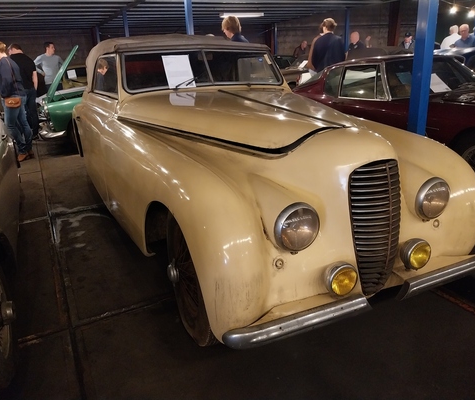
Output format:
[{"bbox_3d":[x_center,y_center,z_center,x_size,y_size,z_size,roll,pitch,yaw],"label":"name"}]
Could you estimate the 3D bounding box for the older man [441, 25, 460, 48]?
[{"bbox_3d":[4.954,-3.243,9.400,0.520,1.680,0.360,-1,21,8],"label":"older man"}]

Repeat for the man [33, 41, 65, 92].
[{"bbox_3d":[-3.595,-2.218,8.059,0.580,1.810,0.320,-15,23,-29],"label":"man"}]

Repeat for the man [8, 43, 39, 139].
[{"bbox_3d":[-4.125,-2.087,7.700,0.400,1.740,0.500,14,27,39],"label":"man"}]

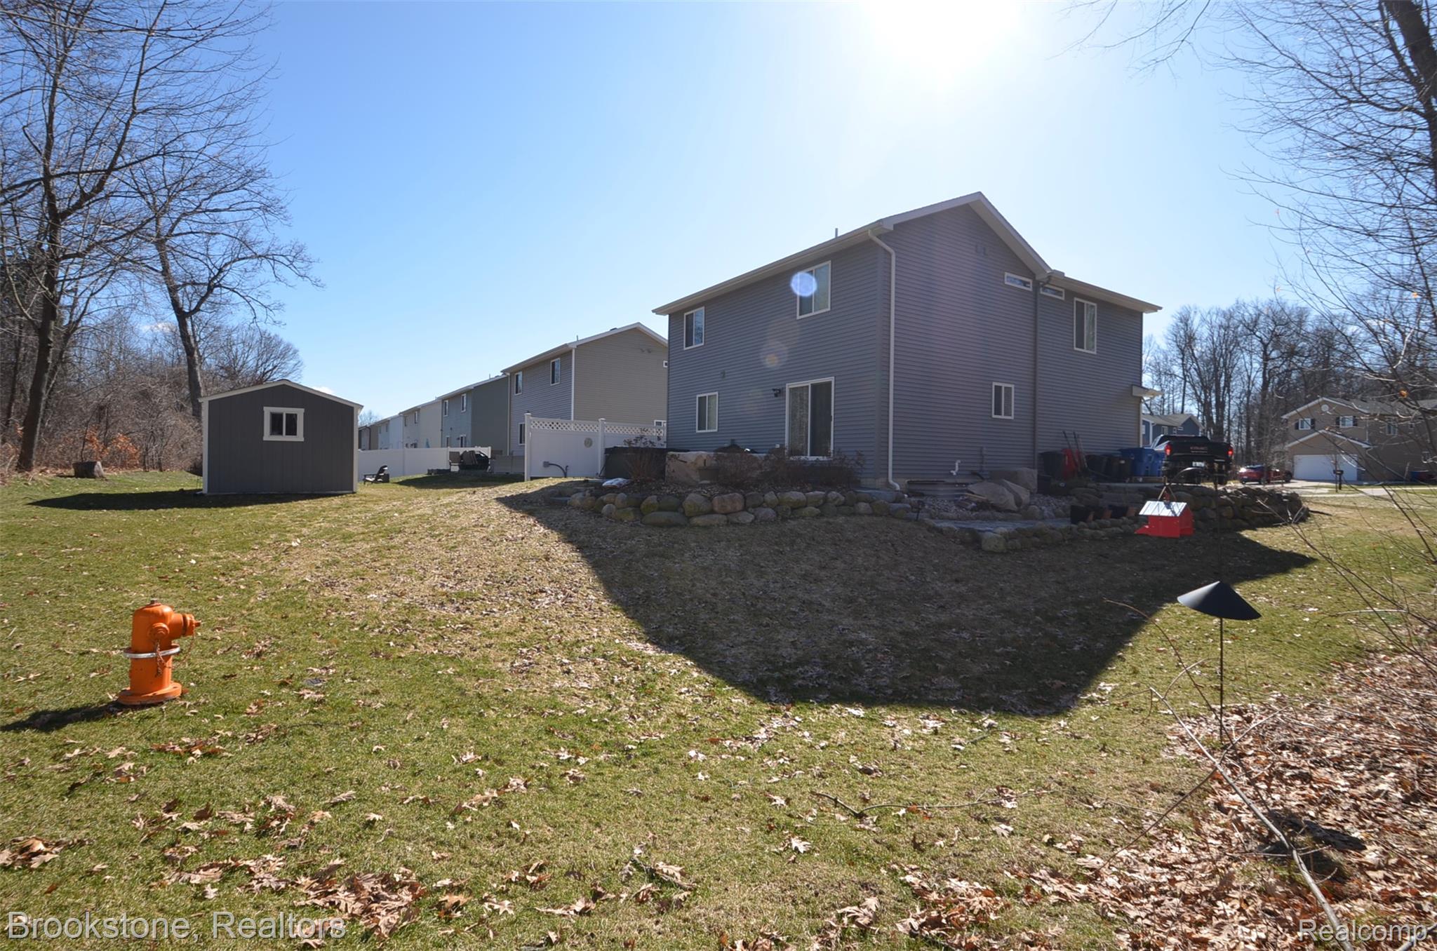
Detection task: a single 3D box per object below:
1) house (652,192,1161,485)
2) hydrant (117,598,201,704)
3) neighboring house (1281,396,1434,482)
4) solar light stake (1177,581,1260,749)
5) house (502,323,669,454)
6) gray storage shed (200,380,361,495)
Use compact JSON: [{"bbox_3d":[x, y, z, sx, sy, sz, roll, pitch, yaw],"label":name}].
[{"bbox_3d":[6.273,-3.488,21.957,13.900,7.300,10.250,0,1,-34],"label":"house"},{"bbox_3d":[-4.198,1.280,4.775,0.390,0.735,0.450,1,1,37],"label":"hydrant"},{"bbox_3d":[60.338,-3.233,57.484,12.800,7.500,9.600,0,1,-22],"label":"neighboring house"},{"bbox_3d":[3.442,1.279,4.340,0.455,1.110,0.455,2,1,44],"label":"solar light stake"},{"bbox_3d":[-4.044,-3.767,36.939,13.900,7.300,10.300,0,1,-34],"label":"house"},{"bbox_3d":[-11.423,-0.974,16.823,3.250,2.760,3.800,0,1,-34],"label":"gray storage shed"}]

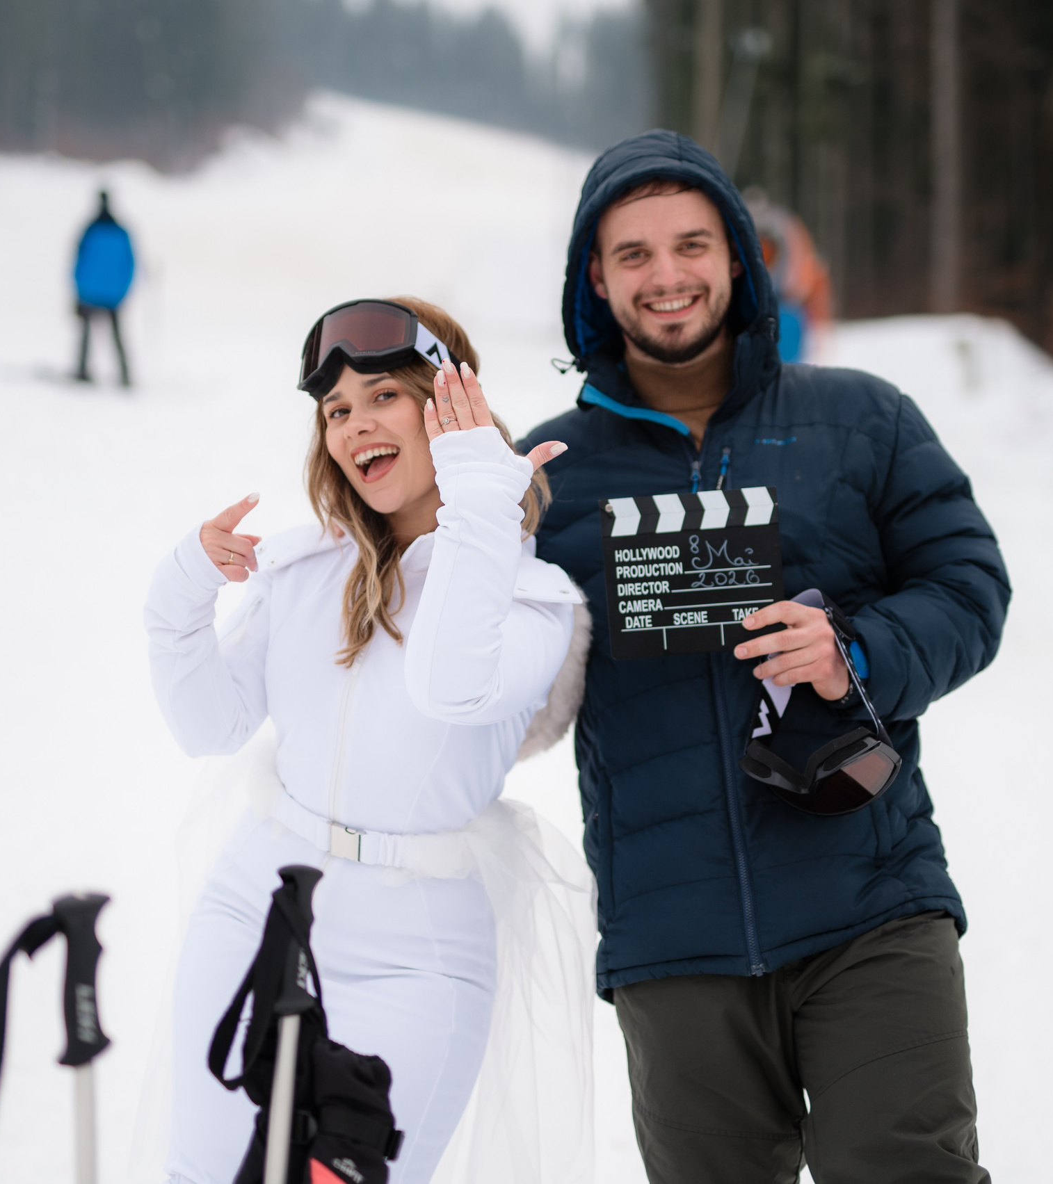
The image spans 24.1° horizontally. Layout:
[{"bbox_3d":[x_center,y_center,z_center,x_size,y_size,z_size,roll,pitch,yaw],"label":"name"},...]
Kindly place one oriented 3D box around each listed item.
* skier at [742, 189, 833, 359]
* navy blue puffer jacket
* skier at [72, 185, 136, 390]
[{"bbox_3d":[1.680,-1.970,17.500,0.780,1.750,0.500,1,1,18],"label":"skier"},{"bbox_3d":[0.262,-0.030,2.790,0.580,0.970,0.420,-2,1,10],"label":"navy blue puffer jacket"},{"bbox_3d":[-3.860,-2.780,22.600,0.550,1.780,0.420,0,1,-23],"label":"skier"}]

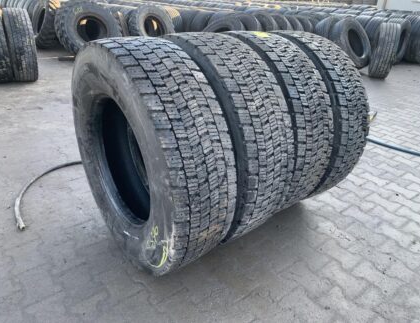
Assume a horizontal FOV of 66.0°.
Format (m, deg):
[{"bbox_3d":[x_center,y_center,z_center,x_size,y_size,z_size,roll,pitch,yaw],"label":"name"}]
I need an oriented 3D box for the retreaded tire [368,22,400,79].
[{"bbox_3d":[3.165,-1.995,5.860,0.315,0.976,0.976,15,29,22],"label":"retreaded tire"}]

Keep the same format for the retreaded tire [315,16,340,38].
[{"bbox_3d":[2.500,-2.405,6.575,1.014,1.014,0.316,-23,21,-41],"label":"retreaded tire"}]

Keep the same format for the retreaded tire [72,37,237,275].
[{"bbox_3d":[-0.304,-0.020,1.463,0.314,1.008,1.008,-19,33,-33],"label":"retreaded tire"}]

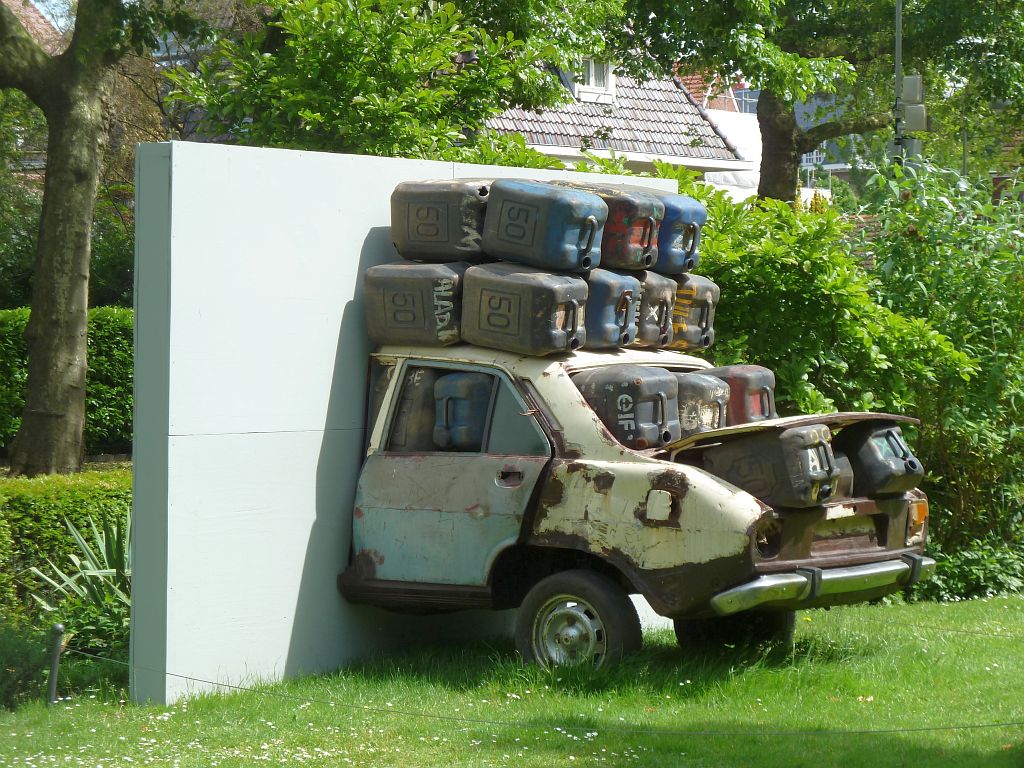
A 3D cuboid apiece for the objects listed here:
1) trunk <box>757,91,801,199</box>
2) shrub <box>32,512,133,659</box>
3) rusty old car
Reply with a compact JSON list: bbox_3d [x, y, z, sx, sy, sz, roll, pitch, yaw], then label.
[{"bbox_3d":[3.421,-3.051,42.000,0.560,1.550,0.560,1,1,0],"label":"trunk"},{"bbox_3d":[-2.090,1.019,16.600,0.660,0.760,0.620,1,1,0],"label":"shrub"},{"bbox_3d":[0.603,0.612,15.240,2.260,1.530,1.690,1,1,35],"label":"rusty old car"}]

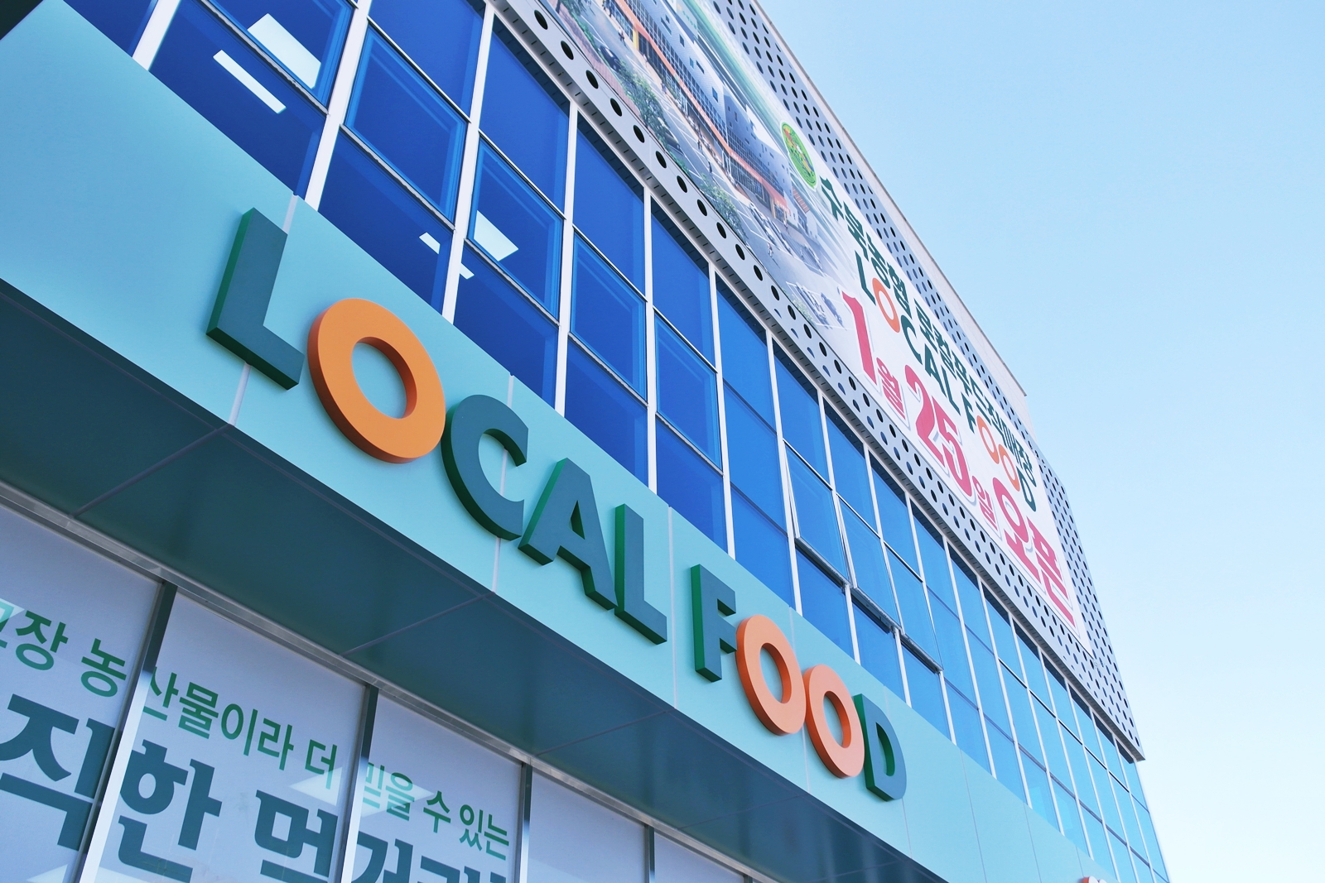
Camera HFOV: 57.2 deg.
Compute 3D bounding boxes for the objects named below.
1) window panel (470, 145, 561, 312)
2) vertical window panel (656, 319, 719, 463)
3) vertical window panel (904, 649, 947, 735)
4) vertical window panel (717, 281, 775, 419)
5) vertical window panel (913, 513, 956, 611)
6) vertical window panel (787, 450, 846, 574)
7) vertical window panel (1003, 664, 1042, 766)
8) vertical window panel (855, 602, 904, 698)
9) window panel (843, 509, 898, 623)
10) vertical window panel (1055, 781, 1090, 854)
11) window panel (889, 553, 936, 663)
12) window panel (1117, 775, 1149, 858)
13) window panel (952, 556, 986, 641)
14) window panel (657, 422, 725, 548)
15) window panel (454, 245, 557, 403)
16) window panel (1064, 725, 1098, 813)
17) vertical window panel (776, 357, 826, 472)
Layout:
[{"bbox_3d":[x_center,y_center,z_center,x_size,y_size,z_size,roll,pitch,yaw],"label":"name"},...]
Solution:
[{"bbox_3d":[-0.896,-1.338,7.595,0.075,0.854,0.863,-23,-43,25],"label":"window panel"},{"bbox_3d":[0.191,-0.361,8.853,0.070,0.960,0.892,-23,-43,25],"label":"vertical window panel"},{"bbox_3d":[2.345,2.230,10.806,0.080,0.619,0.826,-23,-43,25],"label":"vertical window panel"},{"bbox_3d":[0.705,-0.752,10.175,0.070,1.174,0.892,-23,-43,25],"label":"vertical window panel"},{"bbox_3d":[2.836,1.264,12.569,0.080,0.860,0.826,-23,-43,25],"label":"vertical window panel"},{"bbox_3d":[1.295,0.586,10.155,0.075,0.883,0.863,-27,-44,23],"label":"vertical window panel"},{"bbox_3d":[3.969,3.023,13.367,0.070,0.960,0.892,-23,-43,25],"label":"vertical window panel"},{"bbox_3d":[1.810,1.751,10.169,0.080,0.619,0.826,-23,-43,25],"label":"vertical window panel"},{"bbox_3d":[1.836,1.071,10.798,0.075,0.883,0.863,-27,-44,23],"label":"window panel"},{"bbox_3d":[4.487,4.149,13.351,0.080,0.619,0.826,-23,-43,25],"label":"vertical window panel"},{"bbox_3d":[2.371,1.563,11.422,0.070,0.960,0.892,-26,-44,23],"label":"window panel"},{"bbox_3d":[6.073,4.912,15.786,0.080,0.902,0.826,-23,-43,25],"label":"window panel"},{"bbox_3d":[3.405,1.731,13.348,0.070,1.009,0.892,-23,-43,25],"label":"window panel"},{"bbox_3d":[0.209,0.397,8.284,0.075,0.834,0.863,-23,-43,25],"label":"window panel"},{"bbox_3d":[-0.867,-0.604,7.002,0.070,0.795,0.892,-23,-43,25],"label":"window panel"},{"bbox_3d":[5.058,3.997,14.662,0.075,0.854,0.863,-23,-43,25],"label":"window panel"},{"bbox_3d":[1.245,-0.240,10.821,0.075,0.970,0.863,-23,-43,25],"label":"vertical window panel"}]

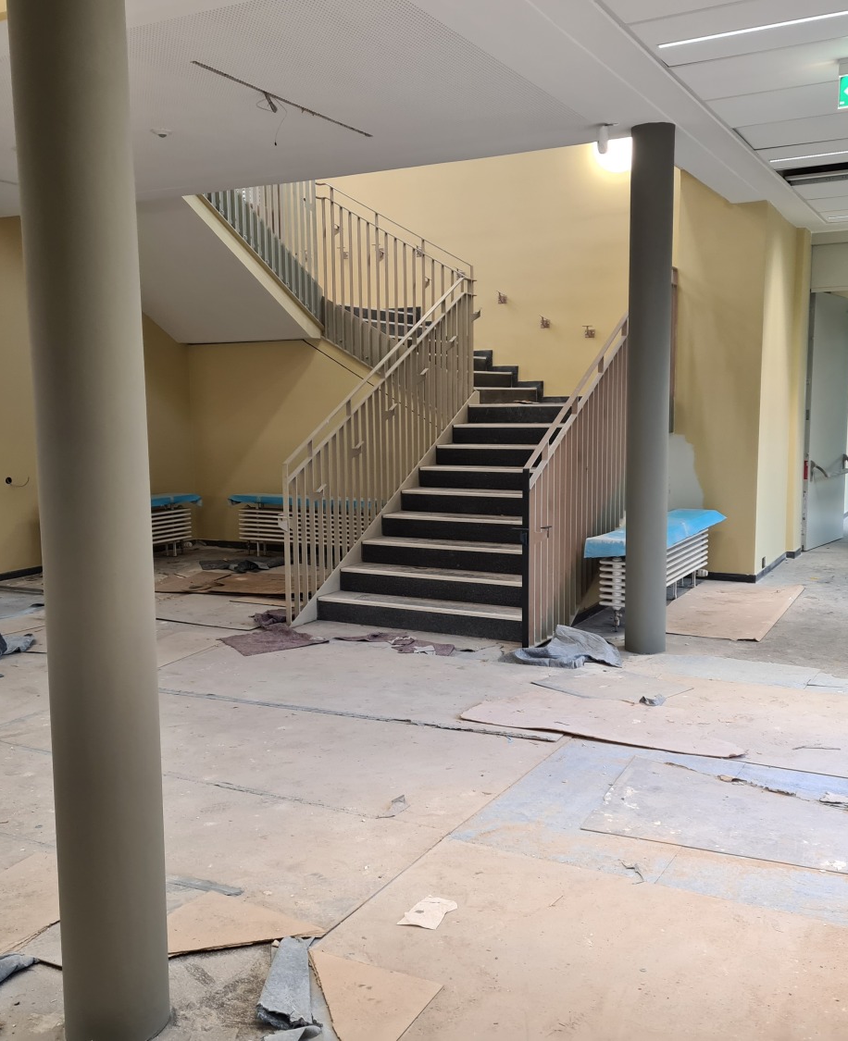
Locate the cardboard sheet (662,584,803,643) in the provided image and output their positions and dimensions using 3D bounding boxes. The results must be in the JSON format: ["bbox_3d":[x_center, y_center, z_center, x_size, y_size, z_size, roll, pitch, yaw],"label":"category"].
[{"bbox_3d":[2.250,0.624,7.657,0.820,0.020,2.100,3,8,29],"label":"cardboard sheet"}]

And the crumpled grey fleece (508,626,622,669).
[{"bbox_3d":[0.840,0.741,6.174,0.680,0.160,0.450,1,7,16],"label":"crumpled grey fleece"}]

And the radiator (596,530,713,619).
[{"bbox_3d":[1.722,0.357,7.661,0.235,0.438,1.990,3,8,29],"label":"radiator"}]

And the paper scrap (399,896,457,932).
[{"bbox_3d":[0.015,1.199,3.192,0.120,0.014,0.200,4,8,34],"label":"paper scrap"}]

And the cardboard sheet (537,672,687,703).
[{"bbox_3d":[1.013,0.898,5.700,0.475,0.015,0.725,-7,9,-43],"label":"cardboard sheet"}]

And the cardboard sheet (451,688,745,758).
[{"bbox_3d":[0.898,0.966,5.095,1.360,0.022,0.640,3,7,29],"label":"cardboard sheet"}]

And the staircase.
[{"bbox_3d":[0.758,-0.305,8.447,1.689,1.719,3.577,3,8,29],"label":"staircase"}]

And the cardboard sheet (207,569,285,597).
[{"bbox_3d":[-1.320,0.533,8.723,0.850,0.040,1.120,-1,7,1],"label":"cardboard sheet"}]

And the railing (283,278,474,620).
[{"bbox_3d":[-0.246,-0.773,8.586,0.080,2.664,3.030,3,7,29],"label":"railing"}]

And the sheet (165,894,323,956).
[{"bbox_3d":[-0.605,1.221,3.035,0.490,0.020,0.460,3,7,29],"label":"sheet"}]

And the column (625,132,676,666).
[{"bbox_3d":[1.366,-0.749,6.322,0.249,3.136,0.249,3,7,29],"label":"column"}]

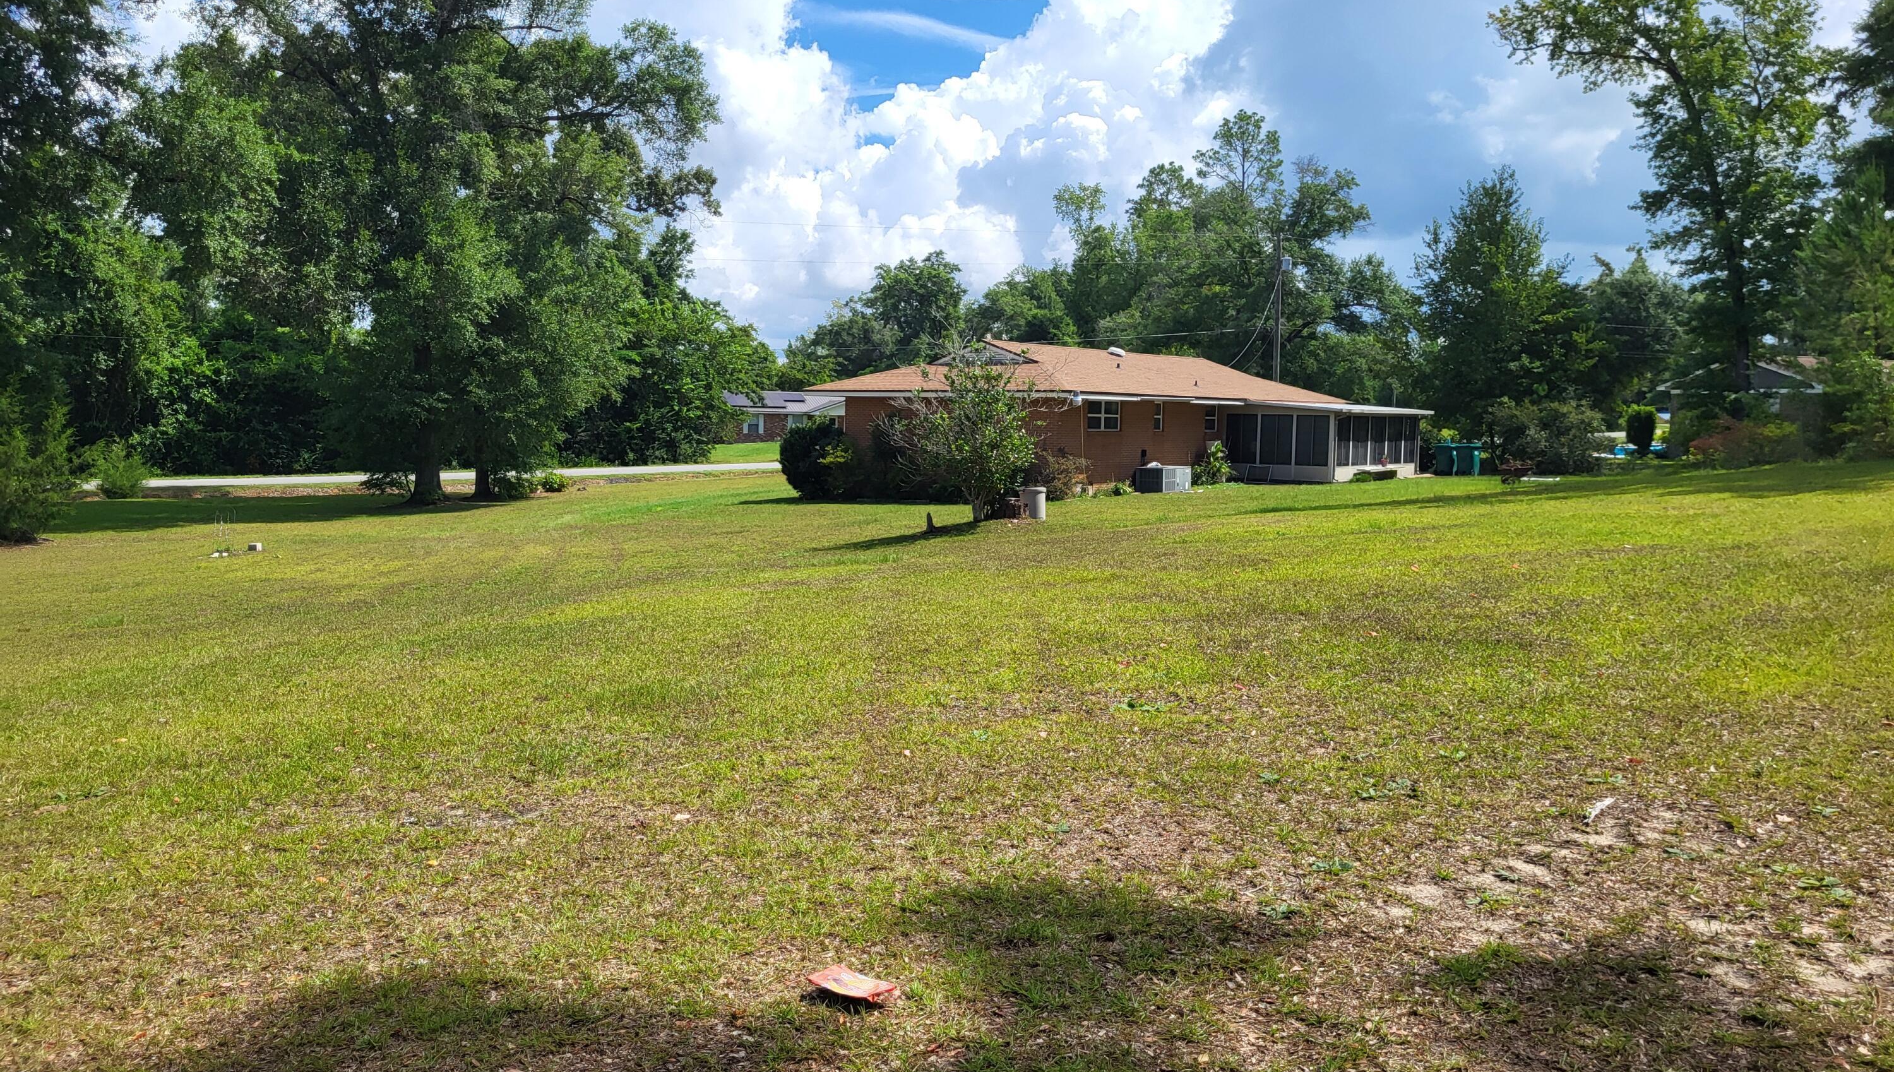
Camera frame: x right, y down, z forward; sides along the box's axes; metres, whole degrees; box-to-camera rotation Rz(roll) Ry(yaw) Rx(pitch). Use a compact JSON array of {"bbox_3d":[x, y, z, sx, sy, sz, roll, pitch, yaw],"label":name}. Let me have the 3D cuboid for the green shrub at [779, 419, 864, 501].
[{"bbox_3d":[-3.623,-2.242,41.500,2.451,2.372,2.329,1,5,-5],"label":"green shrub"}]

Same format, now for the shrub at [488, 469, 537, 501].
[{"bbox_3d":[-13.886,-1.656,45.500,1.539,0.995,1.385,0,5,-17],"label":"shrub"}]

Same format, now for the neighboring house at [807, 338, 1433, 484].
[{"bbox_3d":[6.888,-4.034,47.498,12.971,4.277,20.069,5,6,37],"label":"neighboring house"}]

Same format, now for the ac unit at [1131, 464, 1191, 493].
[{"bbox_3d":[6.319,-1.657,41.414,0.902,0.695,1.500,5,6,37],"label":"ac unit"}]

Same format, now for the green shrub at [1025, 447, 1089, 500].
[{"bbox_3d":[2.816,-1.617,36.600,1.633,1.447,1.469,1,5,4],"label":"green shrub"}]

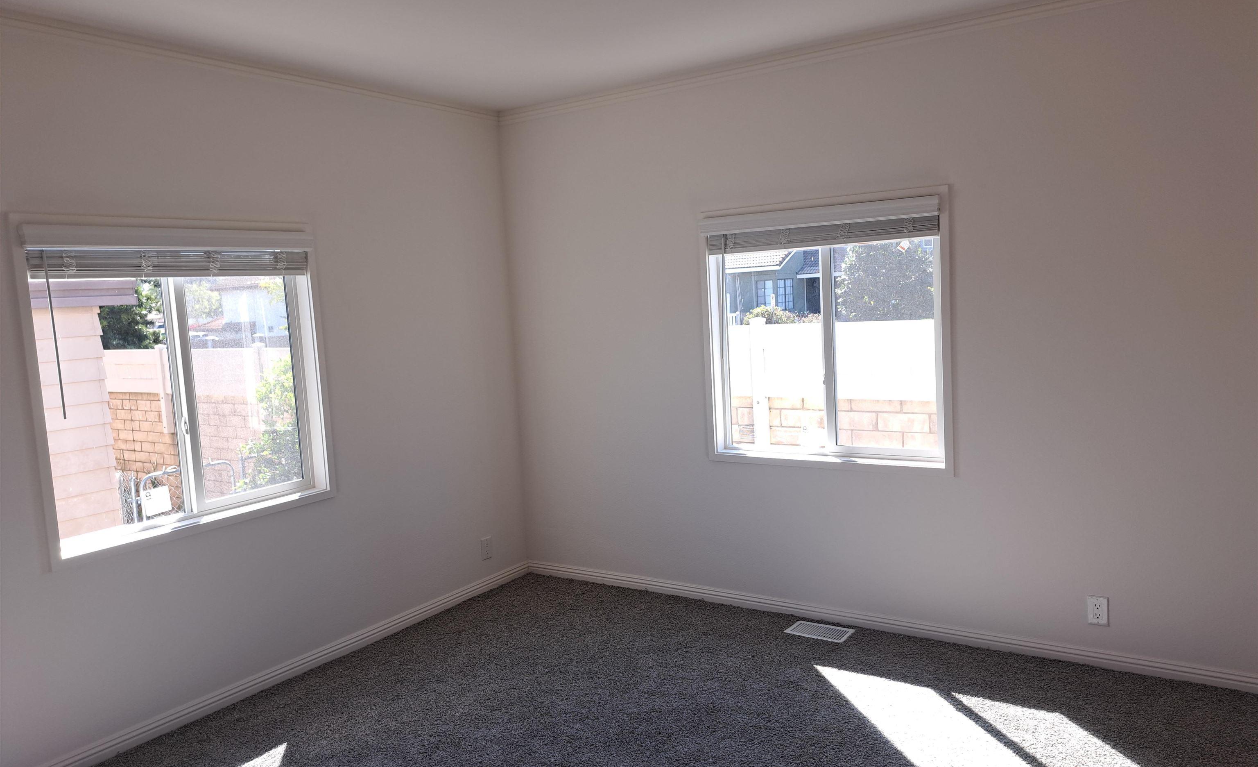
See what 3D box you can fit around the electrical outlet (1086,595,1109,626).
[{"bbox_3d":[1.941,0.943,3.607,0.078,0.122,0.010,1,7,34],"label":"electrical outlet"}]

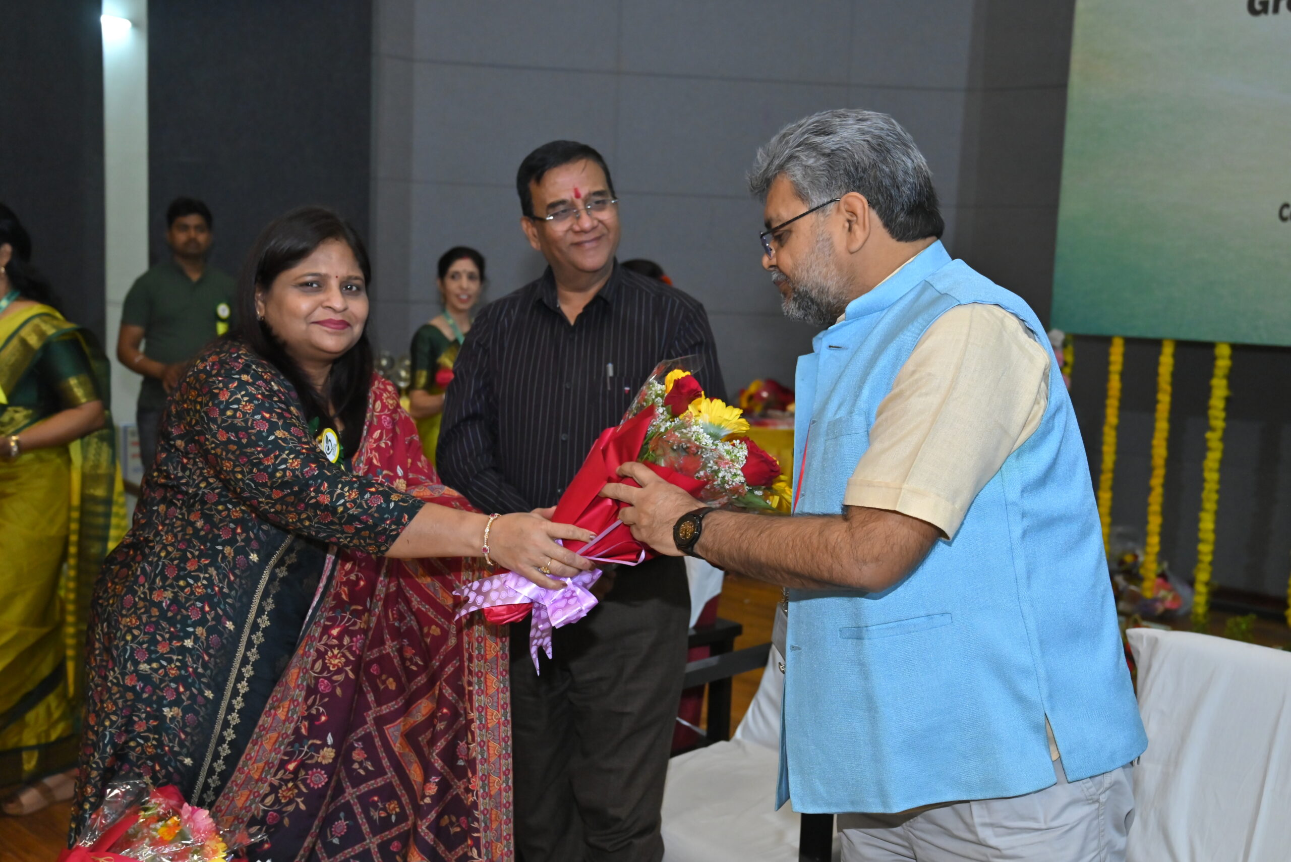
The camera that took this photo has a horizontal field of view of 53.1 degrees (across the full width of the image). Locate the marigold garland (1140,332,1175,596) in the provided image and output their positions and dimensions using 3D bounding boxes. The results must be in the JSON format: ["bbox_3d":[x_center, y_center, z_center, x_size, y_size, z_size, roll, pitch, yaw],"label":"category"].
[{"bbox_3d":[2.298,0.171,5.801,0.070,1.170,0.070,6,8,26],"label":"marigold garland"}]

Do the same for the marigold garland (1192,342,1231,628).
[{"bbox_3d":[2.497,0.245,5.708,0.075,1.280,0.075,6,8,26],"label":"marigold garland"}]

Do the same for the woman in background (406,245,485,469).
[{"bbox_3d":[-0.665,0.111,4.661,0.450,1.540,0.340,-3,9,-37],"label":"woman in background"}]

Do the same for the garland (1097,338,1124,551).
[{"bbox_3d":[2.104,0.149,5.900,0.070,1.150,0.070,6,8,26],"label":"garland"}]

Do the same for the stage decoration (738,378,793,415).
[{"bbox_3d":[0.608,-0.175,6.300,0.330,0.190,0.270,3,7,6],"label":"stage decoration"}]

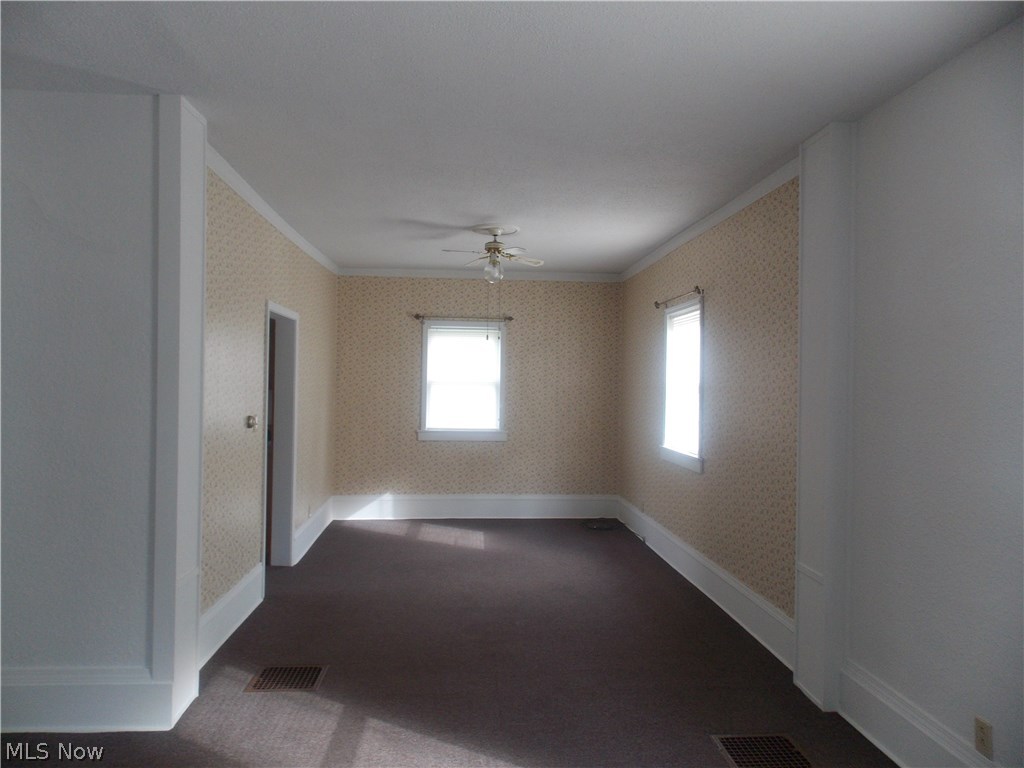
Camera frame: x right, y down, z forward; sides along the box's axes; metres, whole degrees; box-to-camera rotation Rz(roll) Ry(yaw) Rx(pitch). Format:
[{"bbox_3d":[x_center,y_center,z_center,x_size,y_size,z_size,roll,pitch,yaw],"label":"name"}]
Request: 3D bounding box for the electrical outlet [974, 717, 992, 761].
[{"bbox_3d":[1.524,1.142,2.191,0.010,0.115,0.070,1,0,-5],"label":"electrical outlet"}]

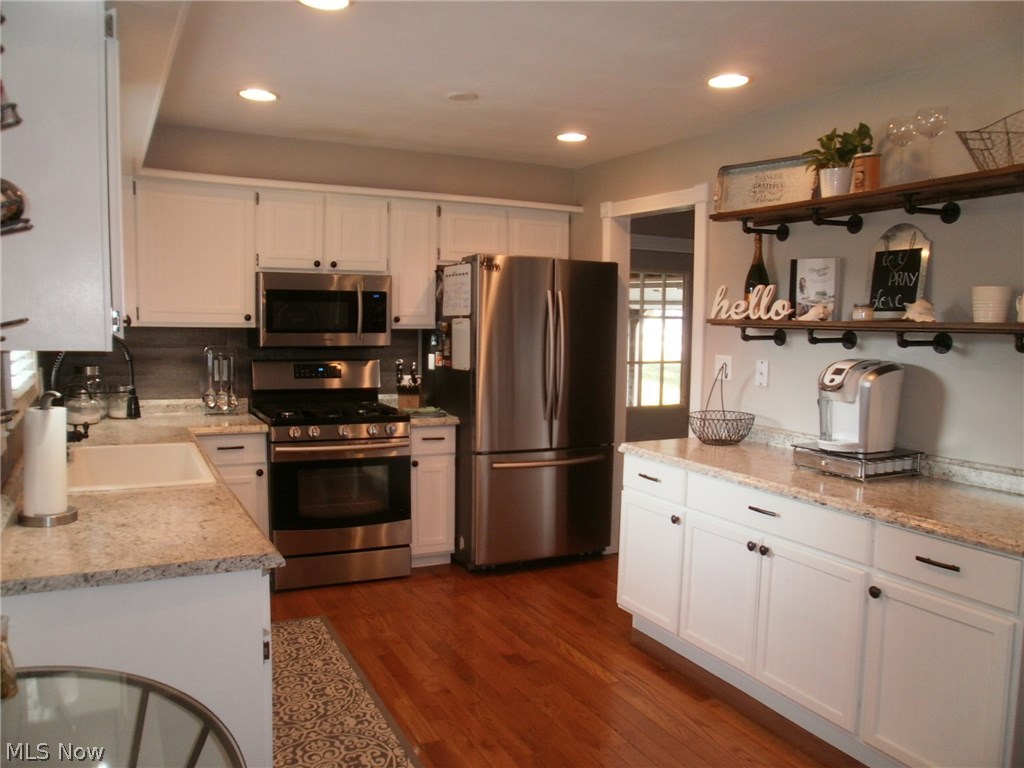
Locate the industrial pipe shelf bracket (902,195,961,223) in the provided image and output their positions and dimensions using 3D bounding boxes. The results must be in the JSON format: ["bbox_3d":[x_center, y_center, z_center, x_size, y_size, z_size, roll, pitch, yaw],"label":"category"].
[{"bbox_3d":[1.506,-0.633,2.787,0.266,0.089,0.082,-1,5,-27],"label":"industrial pipe shelf bracket"}]

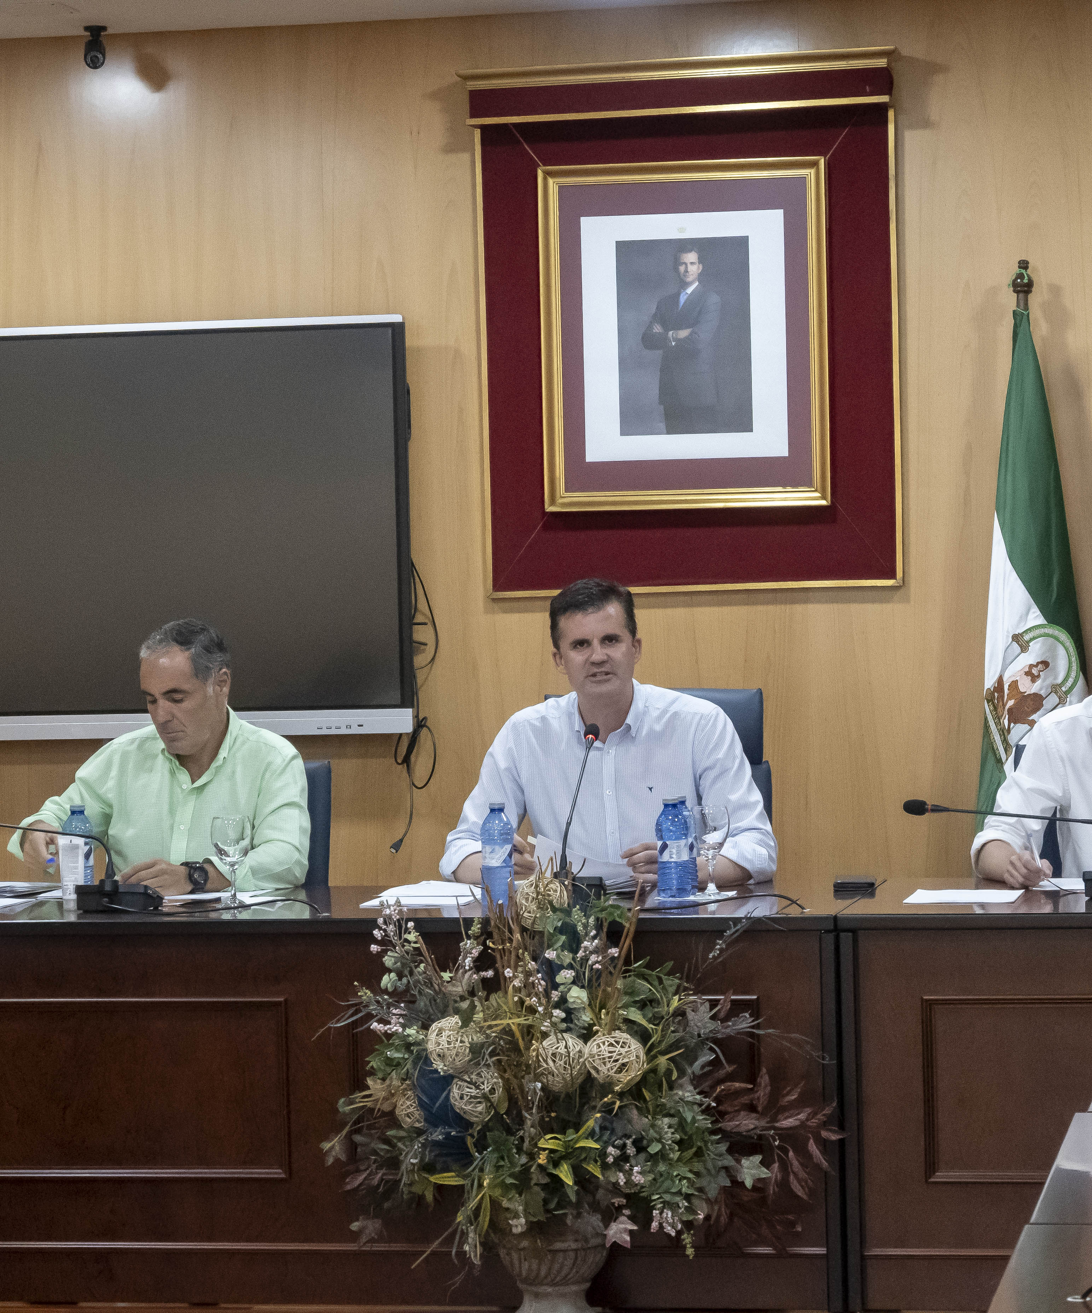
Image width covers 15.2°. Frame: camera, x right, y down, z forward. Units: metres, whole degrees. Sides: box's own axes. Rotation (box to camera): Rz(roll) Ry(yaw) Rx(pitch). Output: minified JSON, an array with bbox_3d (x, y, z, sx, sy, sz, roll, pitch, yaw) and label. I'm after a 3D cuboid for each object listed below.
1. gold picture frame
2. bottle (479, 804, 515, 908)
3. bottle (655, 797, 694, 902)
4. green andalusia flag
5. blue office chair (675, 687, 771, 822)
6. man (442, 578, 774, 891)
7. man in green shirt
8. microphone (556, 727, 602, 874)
[{"bbox_3d":[0.337,-0.781,9.986,0.700,0.840,0.045,-1,1,11],"label":"gold picture frame"},{"bbox_3d":[-0.099,0.395,8.252,0.067,0.204,0.067,-1,1,0],"label":"bottle"},{"bbox_3d":[0.254,0.384,8.207,0.066,0.200,0.066,-1,1,11],"label":"bottle"},{"bbox_3d":[1.179,-0.079,9.655,0.300,1.500,0.220,-1,1,11],"label":"green andalusia flag"},{"bbox_3d":[0.216,0.657,8.951,0.620,1.162,0.640,-1,1,11],"label":"blue office chair"},{"bbox_3d":[0.152,0.535,8.648,0.680,1.400,0.750,-1,1,7],"label":"man"},{"bbox_3d":[-0.827,0.591,9.004,0.634,1.341,0.780,-1,1,14],"label":"man in green shirt"},{"bbox_3d":[0.071,0.316,8.370,0.150,0.347,0.380,-1,1,11],"label":"microphone"}]

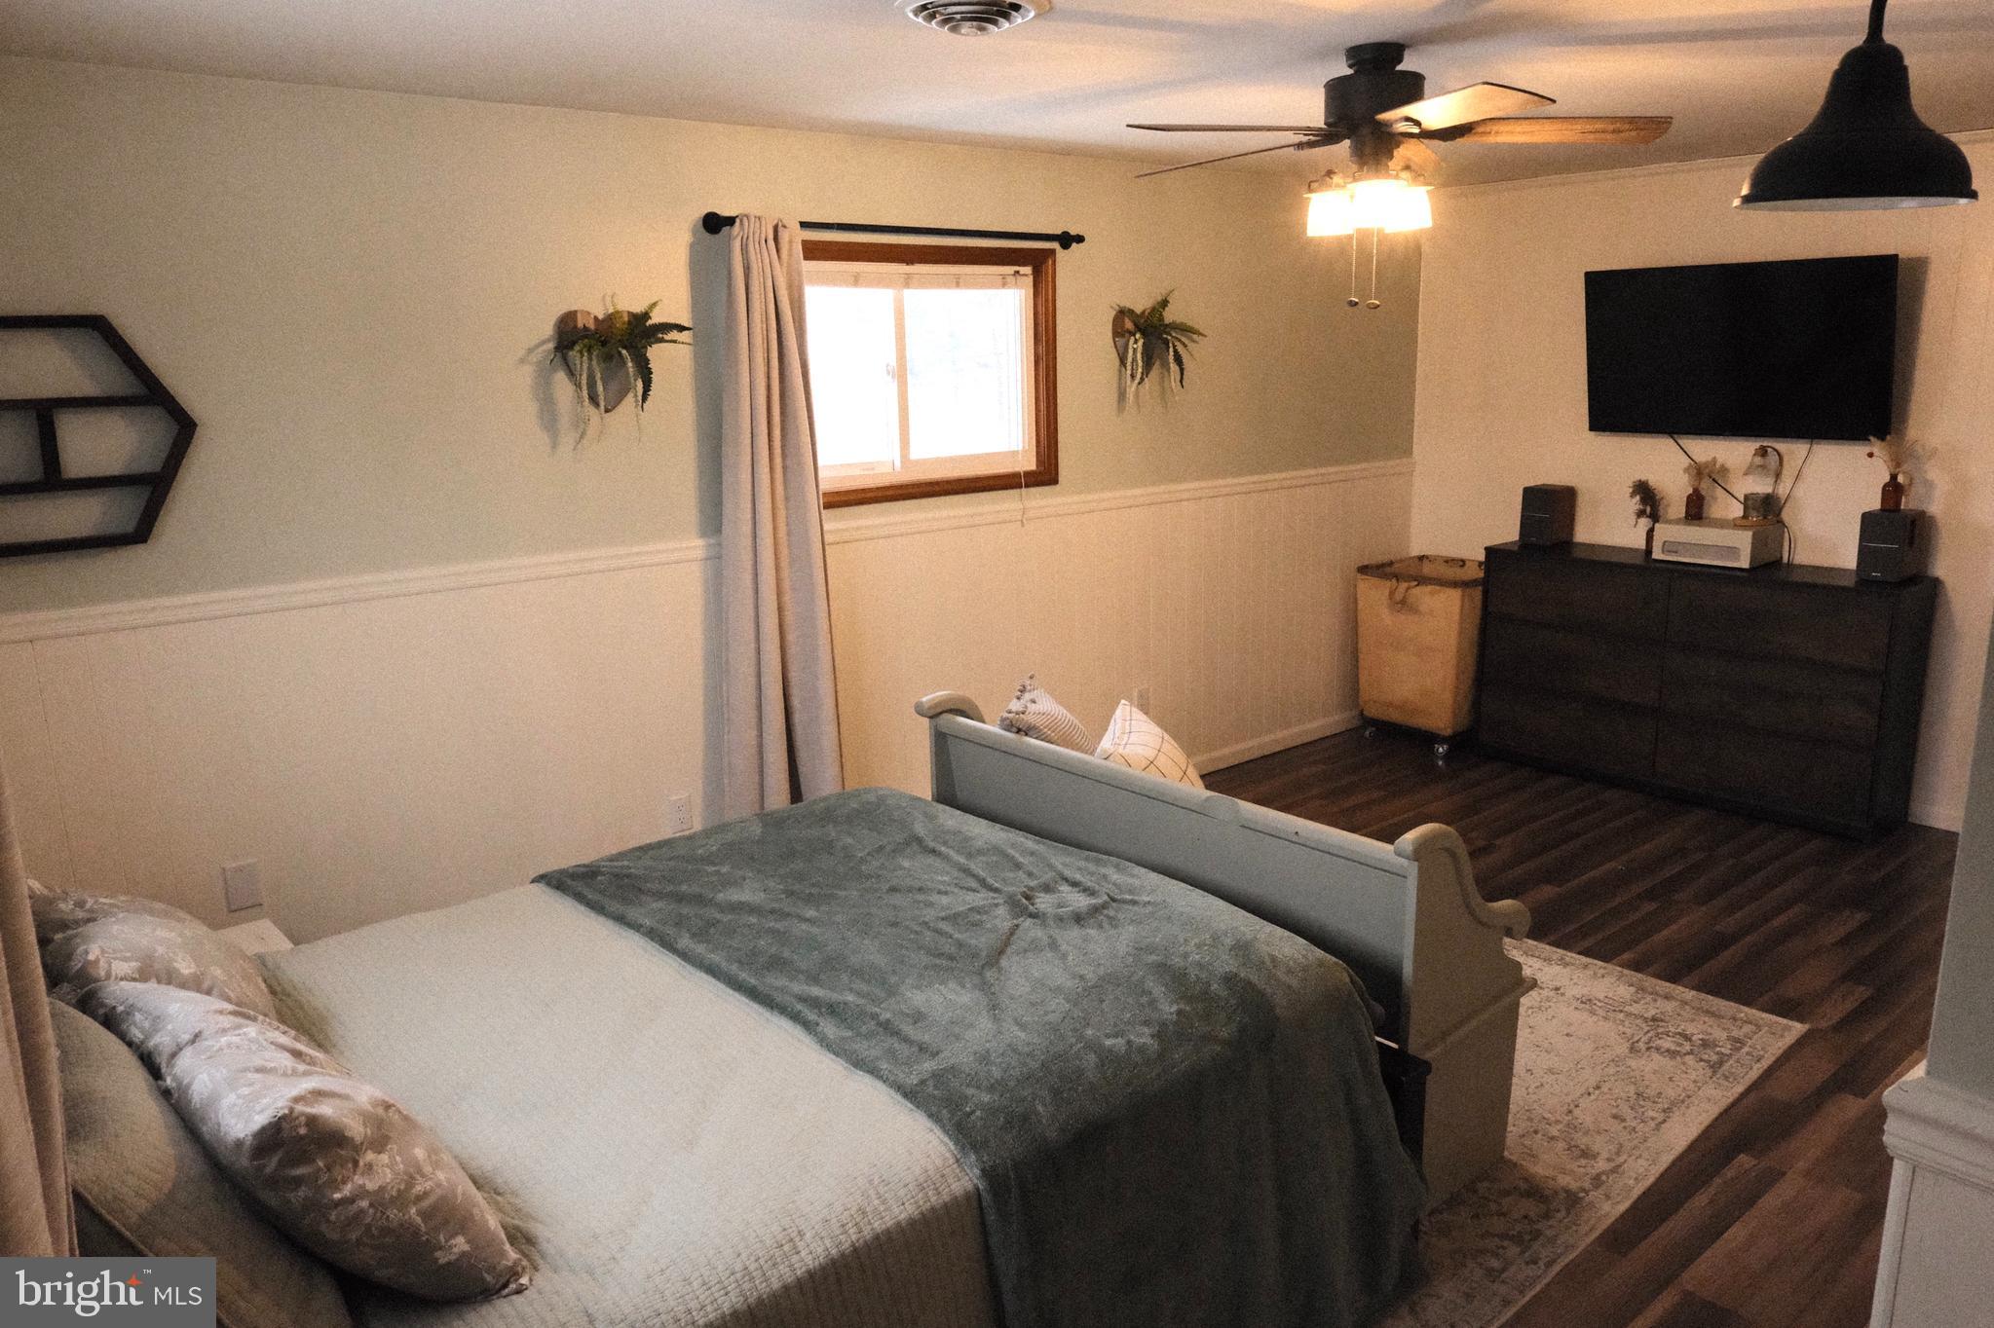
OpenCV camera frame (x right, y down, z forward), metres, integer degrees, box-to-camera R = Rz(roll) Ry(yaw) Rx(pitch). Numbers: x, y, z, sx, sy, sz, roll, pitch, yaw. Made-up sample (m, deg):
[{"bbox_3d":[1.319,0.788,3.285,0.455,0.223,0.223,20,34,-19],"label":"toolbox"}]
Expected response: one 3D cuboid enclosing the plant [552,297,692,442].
[{"bbox_3d":[-1.063,-0.837,3.771,0.290,0.380,0.210,-11,16,-36],"label":"plant"}]

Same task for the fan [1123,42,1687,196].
[{"bbox_3d":[0.900,-1.260,3.188,1.280,0.400,1.280,-12,17,-39],"label":"fan"}]

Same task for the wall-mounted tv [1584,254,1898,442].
[{"bbox_3d":[2.772,-1.178,5.040,0.060,0.645,1.115,-22,23,-35],"label":"wall-mounted tv"}]

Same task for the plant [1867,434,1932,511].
[{"bbox_3d":[3.155,-0.672,4.649,0.145,0.265,0.145,-12,17,-39],"label":"plant"}]

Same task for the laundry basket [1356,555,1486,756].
[{"bbox_3d":[1.976,-0.043,5.983,0.460,0.775,0.520,-12,17,-38],"label":"laundry basket"}]

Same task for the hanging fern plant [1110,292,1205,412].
[{"bbox_3d":[0.604,-1.178,5.004,0.296,0.420,0.200,-11,16,-36],"label":"hanging fern plant"}]

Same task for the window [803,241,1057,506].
[{"bbox_3d":[-0.286,-0.977,4.494,1.260,0.840,0.090,-11,16,-36],"label":"window"}]

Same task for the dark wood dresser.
[{"bbox_3d":[2.708,0.050,5.241,0.430,0.890,1.480,-12,17,-38],"label":"dark wood dresser"}]

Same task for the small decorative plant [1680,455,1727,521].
[{"bbox_3d":[2.753,-0.686,5.173,0.125,0.245,0.125,-12,17,-39],"label":"small decorative plant"}]

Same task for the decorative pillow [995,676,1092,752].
[{"bbox_3d":[0.130,0.265,3.800,0.160,0.430,0.430,-29,3,21],"label":"decorative pillow"}]

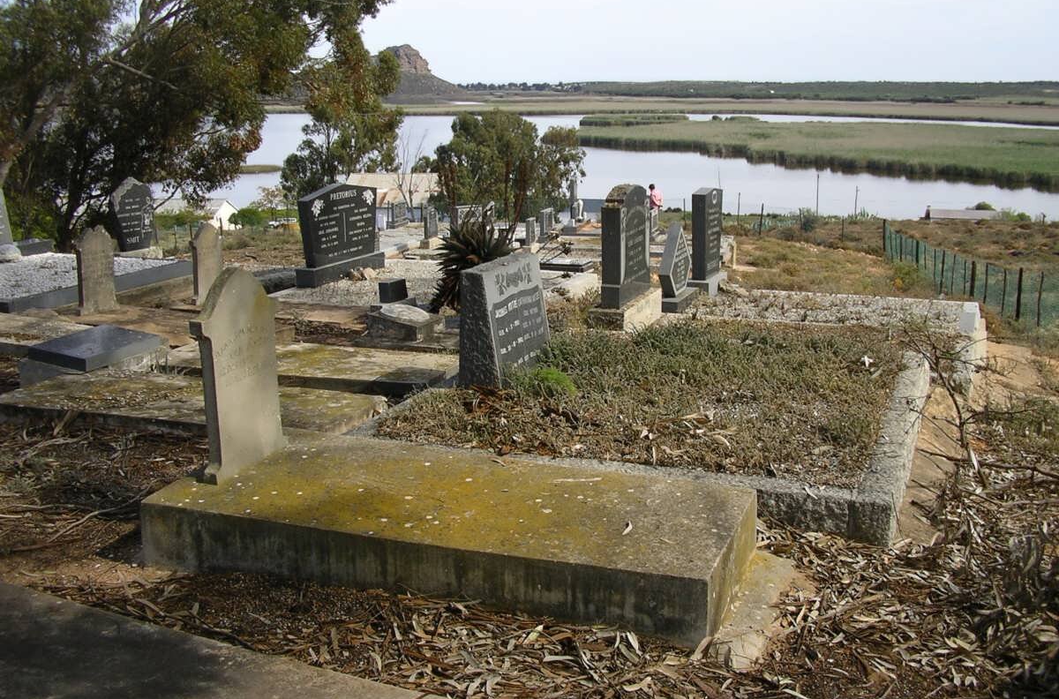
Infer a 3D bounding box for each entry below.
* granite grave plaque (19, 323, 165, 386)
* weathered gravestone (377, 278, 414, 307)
[{"bbox_3d":[-2.661,0.045,7.134,0.460,0.260,0.780,5,13,20],"label":"granite grave plaque"},{"bbox_3d":[-1.137,-0.490,10.042,0.206,0.247,0.350,5,13,20],"label":"weathered gravestone"}]

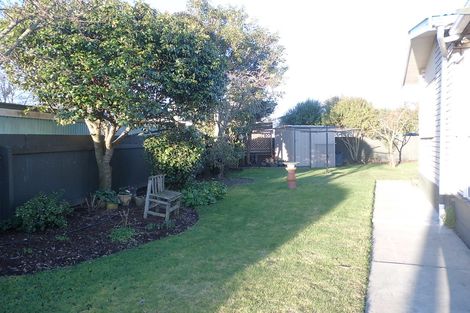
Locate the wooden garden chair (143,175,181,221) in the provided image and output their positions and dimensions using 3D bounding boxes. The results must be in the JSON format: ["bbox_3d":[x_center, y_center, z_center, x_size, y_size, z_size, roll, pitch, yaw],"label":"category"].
[{"bbox_3d":[-1.435,0.818,6.773,0.560,0.840,0.490,1,3,23],"label":"wooden garden chair"}]

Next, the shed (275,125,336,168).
[{"bbox_3d":[4.082,-0.545,18.867,3.200,2.200,1.800,1,3,23],"label":"shed"}]

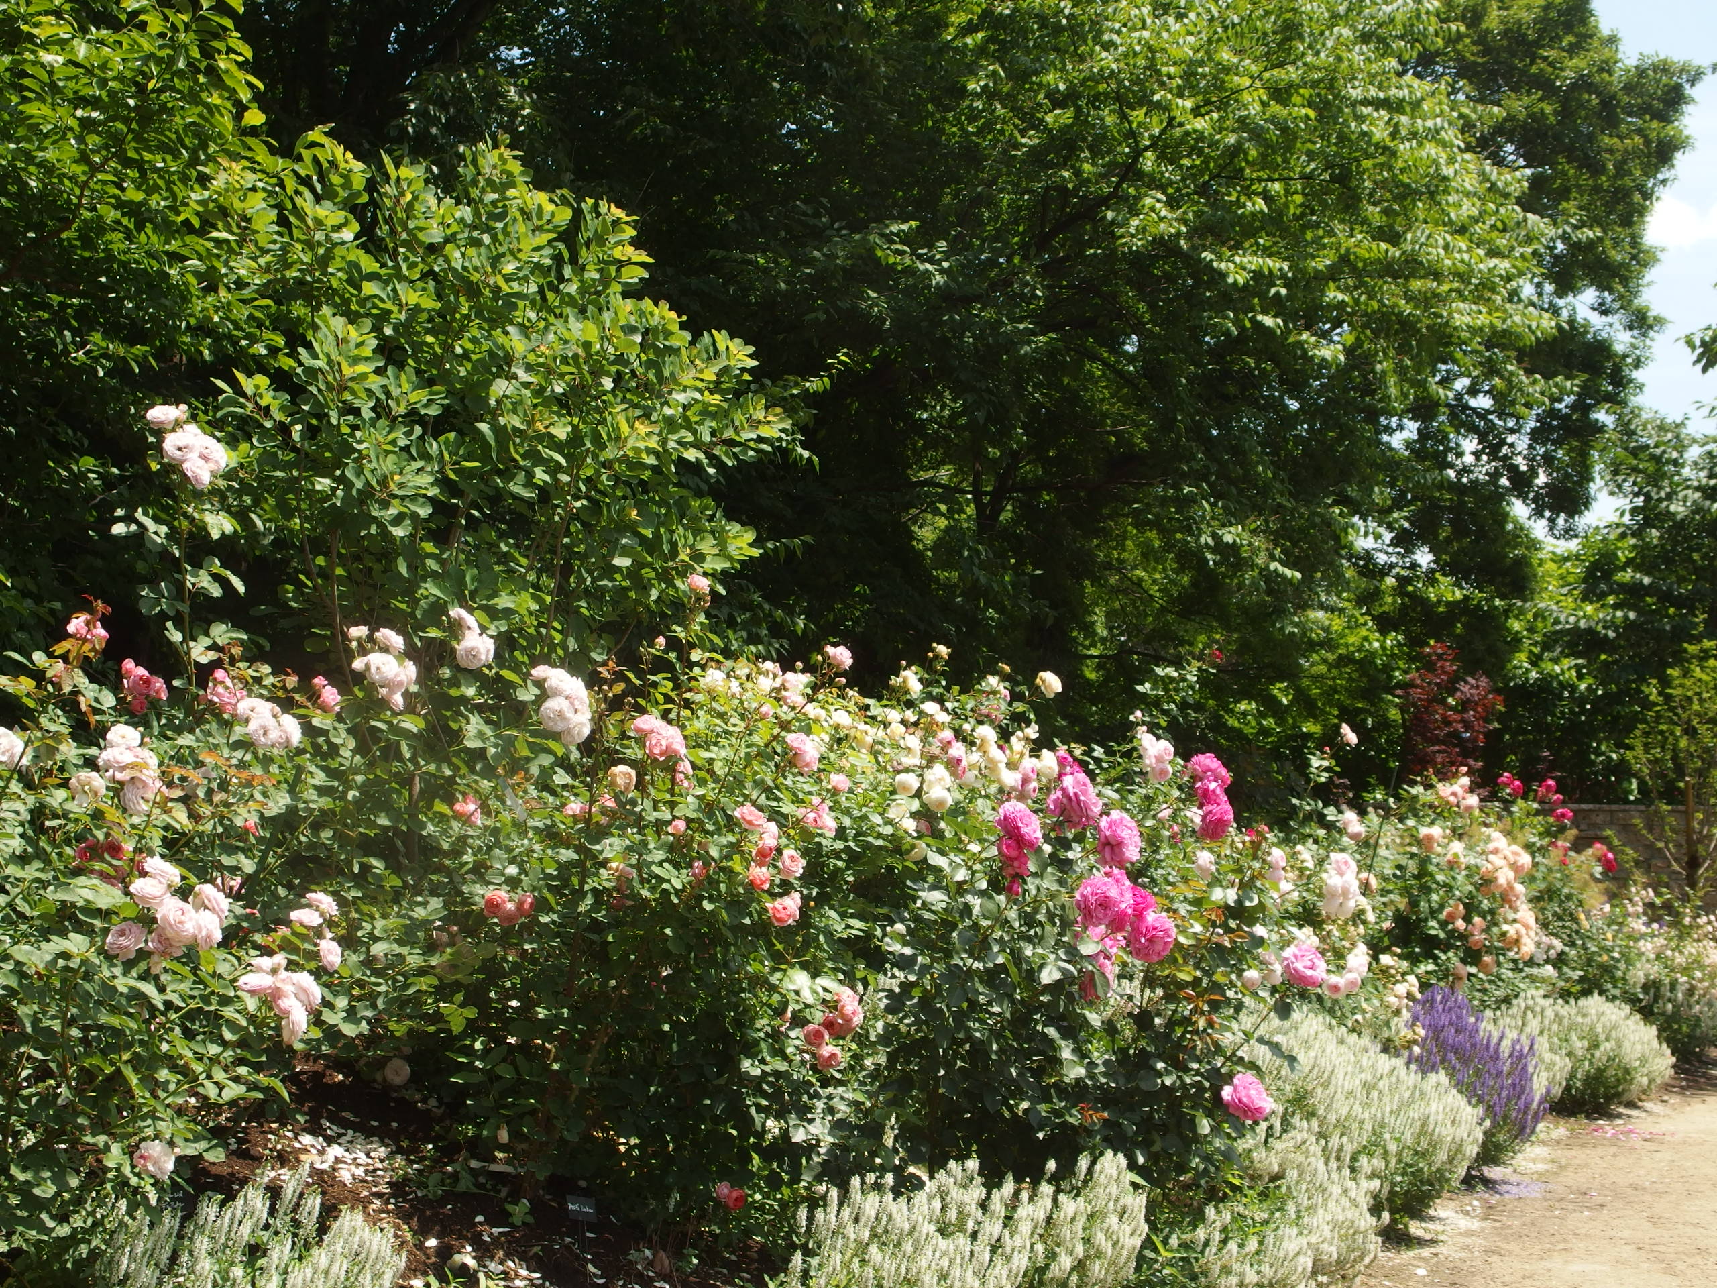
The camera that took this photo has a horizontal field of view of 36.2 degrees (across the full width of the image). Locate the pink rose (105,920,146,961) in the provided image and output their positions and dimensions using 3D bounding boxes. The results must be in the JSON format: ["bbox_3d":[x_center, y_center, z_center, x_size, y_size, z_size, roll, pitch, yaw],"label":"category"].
[{"bbox_3d":[-1.548,0.626,5.550,0.085,0.082,0.071,0,-1,4],"label":"pink rose"}]

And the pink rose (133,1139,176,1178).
[{"bbox_3d":[-1.582,1.155,5.900,0.096,0.090,0.082,0,-1,15],"label":"pink rose"}]

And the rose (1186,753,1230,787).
[{"bbox_3d":[0.866,0.312,6.500,0.109,0.083,0.093,0,-1,8],"label":"rose"}]

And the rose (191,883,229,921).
[{"bbox_3d":[-1.394,0.555,5.650,0.075,0.085,0.085,-1,-2,36],"label":"rose"}]

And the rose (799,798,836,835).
[{"bbox_3d":[-0.106,0.446,6.800,0.097,0.097,0.083,0,-1,-11],"label":"rose"}]

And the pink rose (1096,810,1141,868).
[{"bbox_3d":[0.568,0.427,5.750,0.100,0.123,0.095,0,-1,-9],"label":"pink rose"}]

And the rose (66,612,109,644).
[{"bbox_3d":[-1.788,-0.036,6.100,0.100,0.075,0.085,0,-1,-6],"label":"rose"}]

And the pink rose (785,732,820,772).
[{"bbox_3d":[-0.144,0.275,6.700,0.086,0.103,0.080,0,-1,-11],"label":"pink rose"}]

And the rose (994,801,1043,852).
[{"bbox_3d":[0.373,0.425,6.150,0.116,0.119,0.101,1,-2,-22],"label":"rose"}]

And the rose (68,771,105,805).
[{"bbox_3d":[-1.688,0.315,5.750,0.082,0.076,0.067,1,-1,-26],"label":"rose"}]

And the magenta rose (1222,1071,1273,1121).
[{"bbox_3d":[0.830,0.966,5.600,0.114,0.106,0.093,0,-1,-12],"label":"magenta rose"}]

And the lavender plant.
[{"bbox_3d":[2.004,1.397,8.500,0.480,0.540,0.520,0,-1,0],"label":"lavender plant"}]

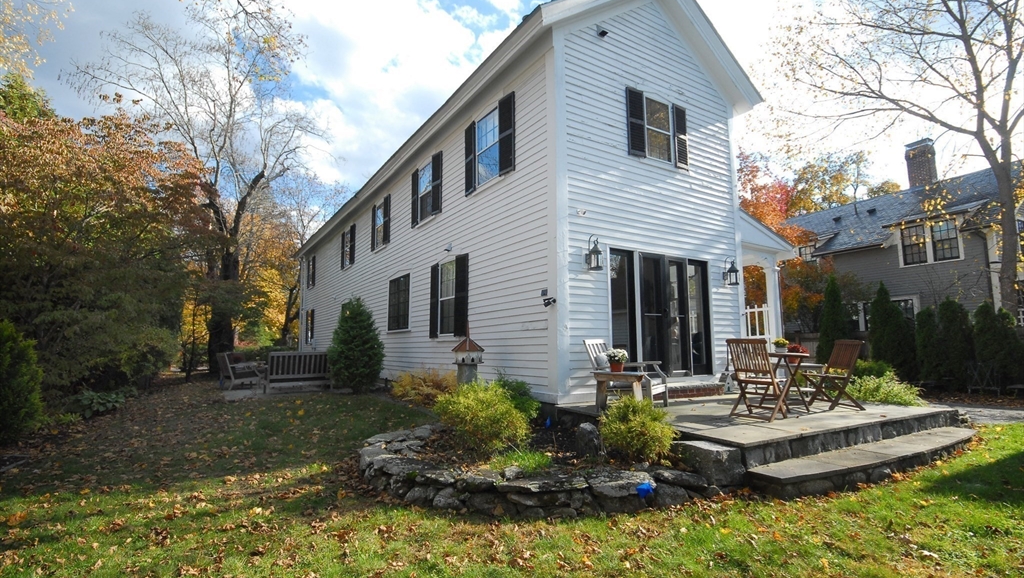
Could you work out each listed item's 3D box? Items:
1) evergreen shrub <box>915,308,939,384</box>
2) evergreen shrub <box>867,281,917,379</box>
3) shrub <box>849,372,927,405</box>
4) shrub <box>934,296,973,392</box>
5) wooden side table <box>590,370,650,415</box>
[{"bbox_3d":[10.469,1.411,12.200,0.720,2.000,0.720,4,-8,-32],"label":"evergreen shrub"},{"bbox_3d":[10.972,1.292,14.015,1.080,3.015,1.020,3,-8,-24],"label":"evergreen shrub"},{"bbox_3d":[5.427,1.472,7.107,0.900,0.500,1.050,4,-8,-32],"label":"shrub"},{"bbox_3d":[11.547,1.435,12.706,0.820,2.399,0.820,3,-8,-24],"label":"shrub"},{"bbox_3d":[1.341,1.263,5.854,0.660,0.490,0.360,-7,-10,42],"label":"wooden side table"}]

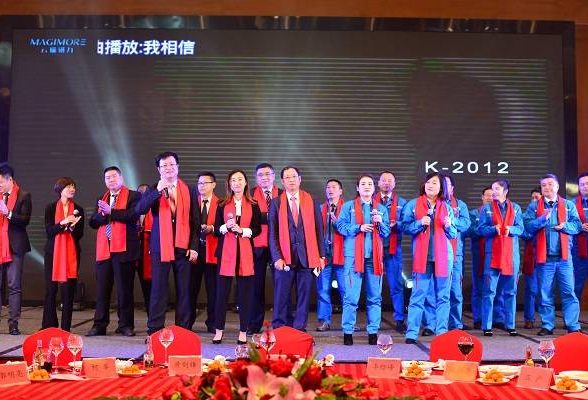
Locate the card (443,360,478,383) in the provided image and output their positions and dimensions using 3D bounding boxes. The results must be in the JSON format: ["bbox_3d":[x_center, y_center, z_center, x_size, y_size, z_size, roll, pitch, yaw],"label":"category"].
[{"bbox_3d":[0.971,1.000,4.860,0.195,0.115,0.080,-1,-4,17],"label":"card"}]

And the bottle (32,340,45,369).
[{"bbox_3d":[-1.463,0.887,4.770,0.060,0.165,0.060,0,-3,0],"label":"bottle"}]

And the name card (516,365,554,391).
[{"bbox_3d":[1.248,0.911,4.290,0.190,0.108,0.080,-2,-4,32],"label":"name card"}]

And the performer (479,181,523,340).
[{"bbox_3d":[2.191,0.602,8.800,0.470,1.650,0.360,0,-3,11],"label":"performer"}]

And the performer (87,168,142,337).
[{"bbox_3d":[-1.858,0.526,8.600,0.500,1.730,0.400,0,-3,14],"label":"performer"}]

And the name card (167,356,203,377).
[{"bbox_3d":[-0.603,0.921,4.630,0.190,0.108,0.080,1,-3,-6],"label":"name card"}]

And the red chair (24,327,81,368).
[{"bbox_3d":[-1.529,1.307,5.269,0.440,0.950,0.540,1,-3,-18],"label":"red chair"}]

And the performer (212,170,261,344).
[{"bbox_3d":[-0.555,0.550,8.040,0.460,1.660,0.340,0,-3,0],"label":"performer"}]

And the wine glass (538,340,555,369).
[{"bbox_3d":[1.337,0.858,4.400,0.090,0.222,0.090,0,-3,0],"label":"wine glass"}]

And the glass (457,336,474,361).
[{"bbox_3d":[0.962,0.878,4.660,0.090,0.225,0.090,0,-3,0],"label":"glass"}]

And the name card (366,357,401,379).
[{"bbox_3d":[0.498,0.932,4.633,0.187,0.108,0.085,-1,-3,17],"label":"name card"}]

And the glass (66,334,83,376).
[{"bbox_3d":[-1.291,0.911,4.900,0.090,0.230,0.090,0,-3,0],"label":"glass"}]

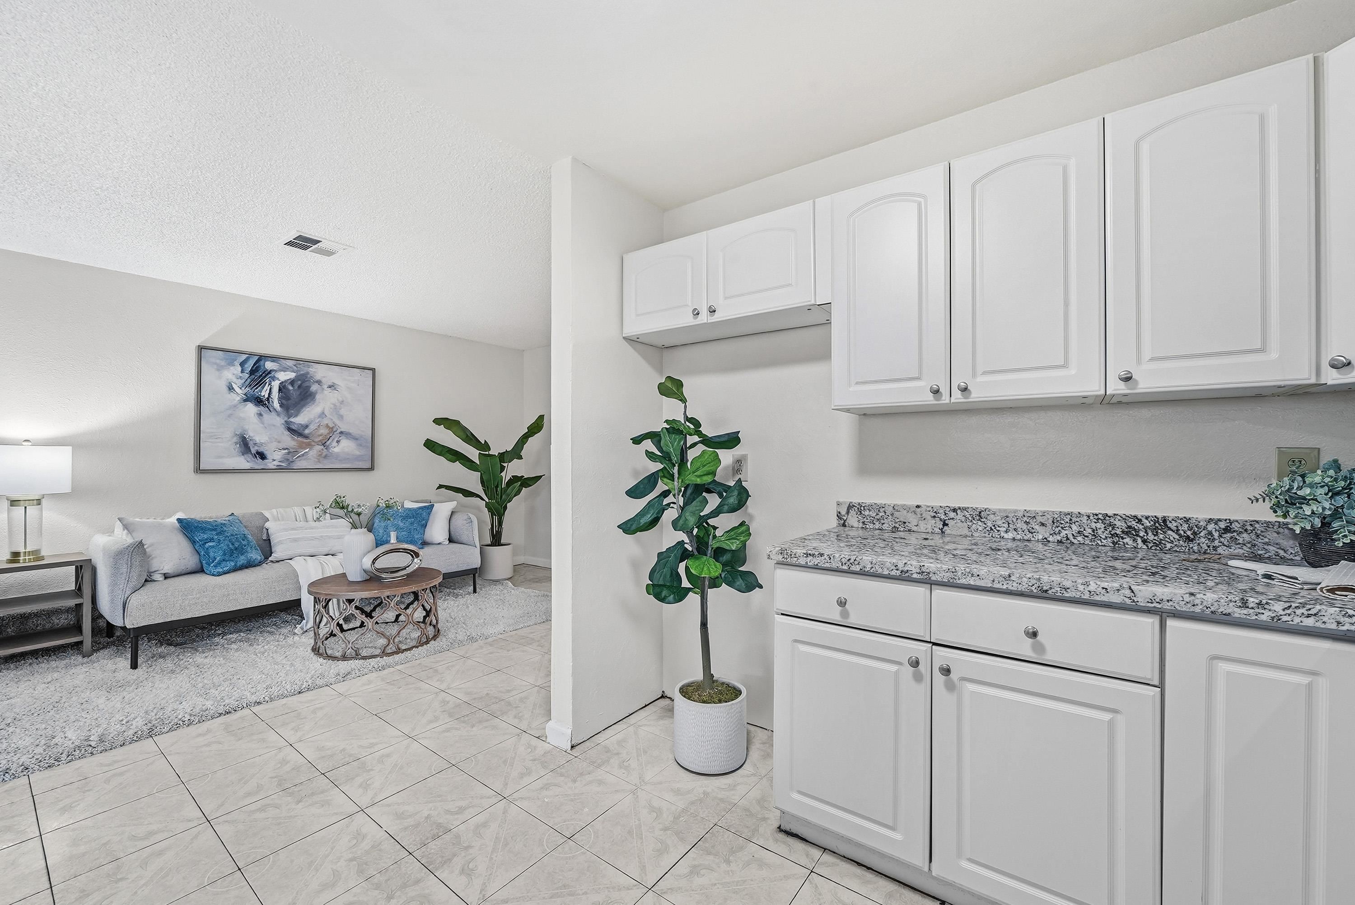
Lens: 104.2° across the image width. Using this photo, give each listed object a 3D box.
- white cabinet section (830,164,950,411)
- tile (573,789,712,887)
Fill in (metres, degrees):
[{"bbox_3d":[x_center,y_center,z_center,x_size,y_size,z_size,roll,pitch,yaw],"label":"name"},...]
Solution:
[{"bbox_3d":[0.784,-0.525,1.867,0.373,0.748,0.312,0,0,36],"label":"white cabinet section"},{"bbox_3d":[-0.106,1.204,1.667,0.325,0.010,0.325,0,-1,37],"label":"tile"}]

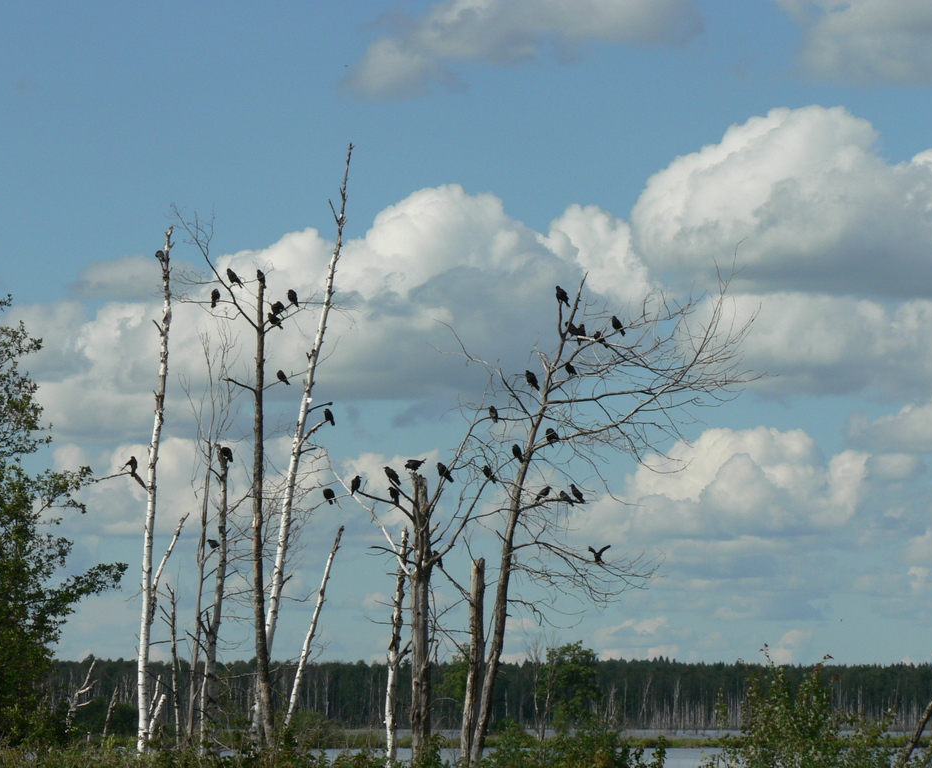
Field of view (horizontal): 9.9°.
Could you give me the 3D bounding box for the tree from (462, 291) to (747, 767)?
[{"bbox_3d":[2.238,2.227,87.001,4.751,7.953,4.000,0,-4,0],"label":"tree"}]

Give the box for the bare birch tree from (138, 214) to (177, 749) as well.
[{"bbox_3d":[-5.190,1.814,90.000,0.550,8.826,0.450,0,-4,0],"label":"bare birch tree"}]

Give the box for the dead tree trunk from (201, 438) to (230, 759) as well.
[{"bbox_3d":[-4.187,3.665,90.000,0.501,5.246,0.450,0,-4,0],"label":"dead tree trunk"}]

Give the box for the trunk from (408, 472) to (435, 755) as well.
[{"bbox_3d":[-0.719,3.785,87.000,0.420,4.715,0.400,0,-4,0],"label":"trunk"}]

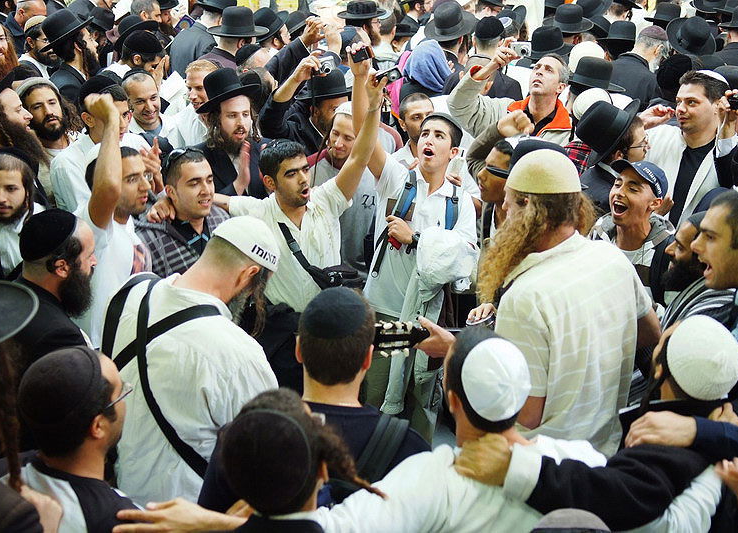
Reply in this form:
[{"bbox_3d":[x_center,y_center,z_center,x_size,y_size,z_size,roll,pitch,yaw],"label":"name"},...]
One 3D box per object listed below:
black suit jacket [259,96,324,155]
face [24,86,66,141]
[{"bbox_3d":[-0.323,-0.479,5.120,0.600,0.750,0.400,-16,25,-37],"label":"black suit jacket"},{"bbox_3d":[-1.290,-0.608,4.150,0.155,0.210,0.150,-17,18,-26],"label":"face"}]

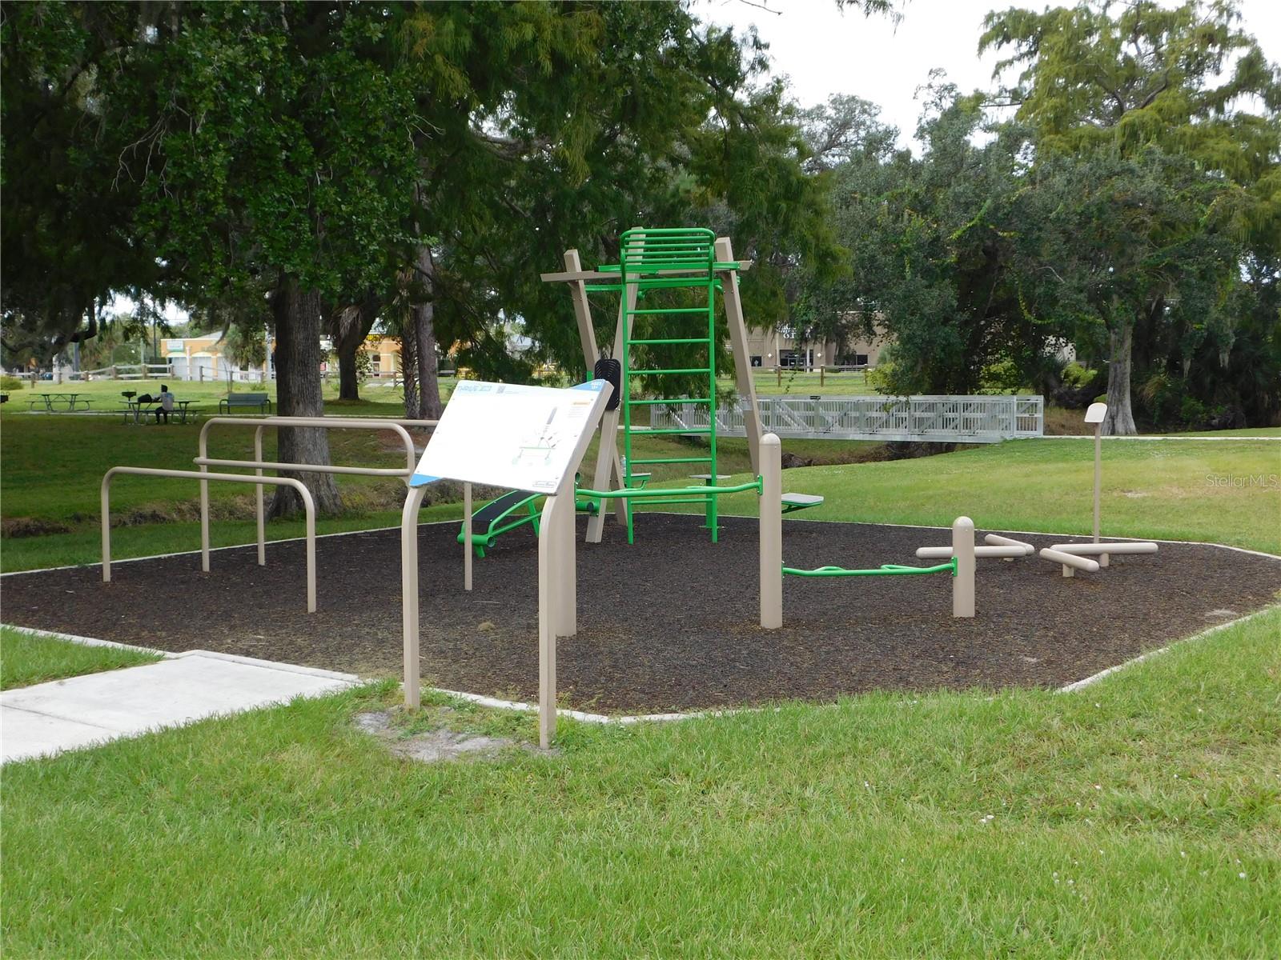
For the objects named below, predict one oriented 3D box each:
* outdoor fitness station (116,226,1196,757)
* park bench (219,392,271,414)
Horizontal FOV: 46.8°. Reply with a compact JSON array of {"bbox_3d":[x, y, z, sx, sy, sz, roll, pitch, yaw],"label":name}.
[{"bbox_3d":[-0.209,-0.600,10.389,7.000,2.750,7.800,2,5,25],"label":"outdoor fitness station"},{"bbox_3d":[-14.403,-2.771,54.000,1.900,0.800,0.650,0,5,0],"label":"park bench"}]

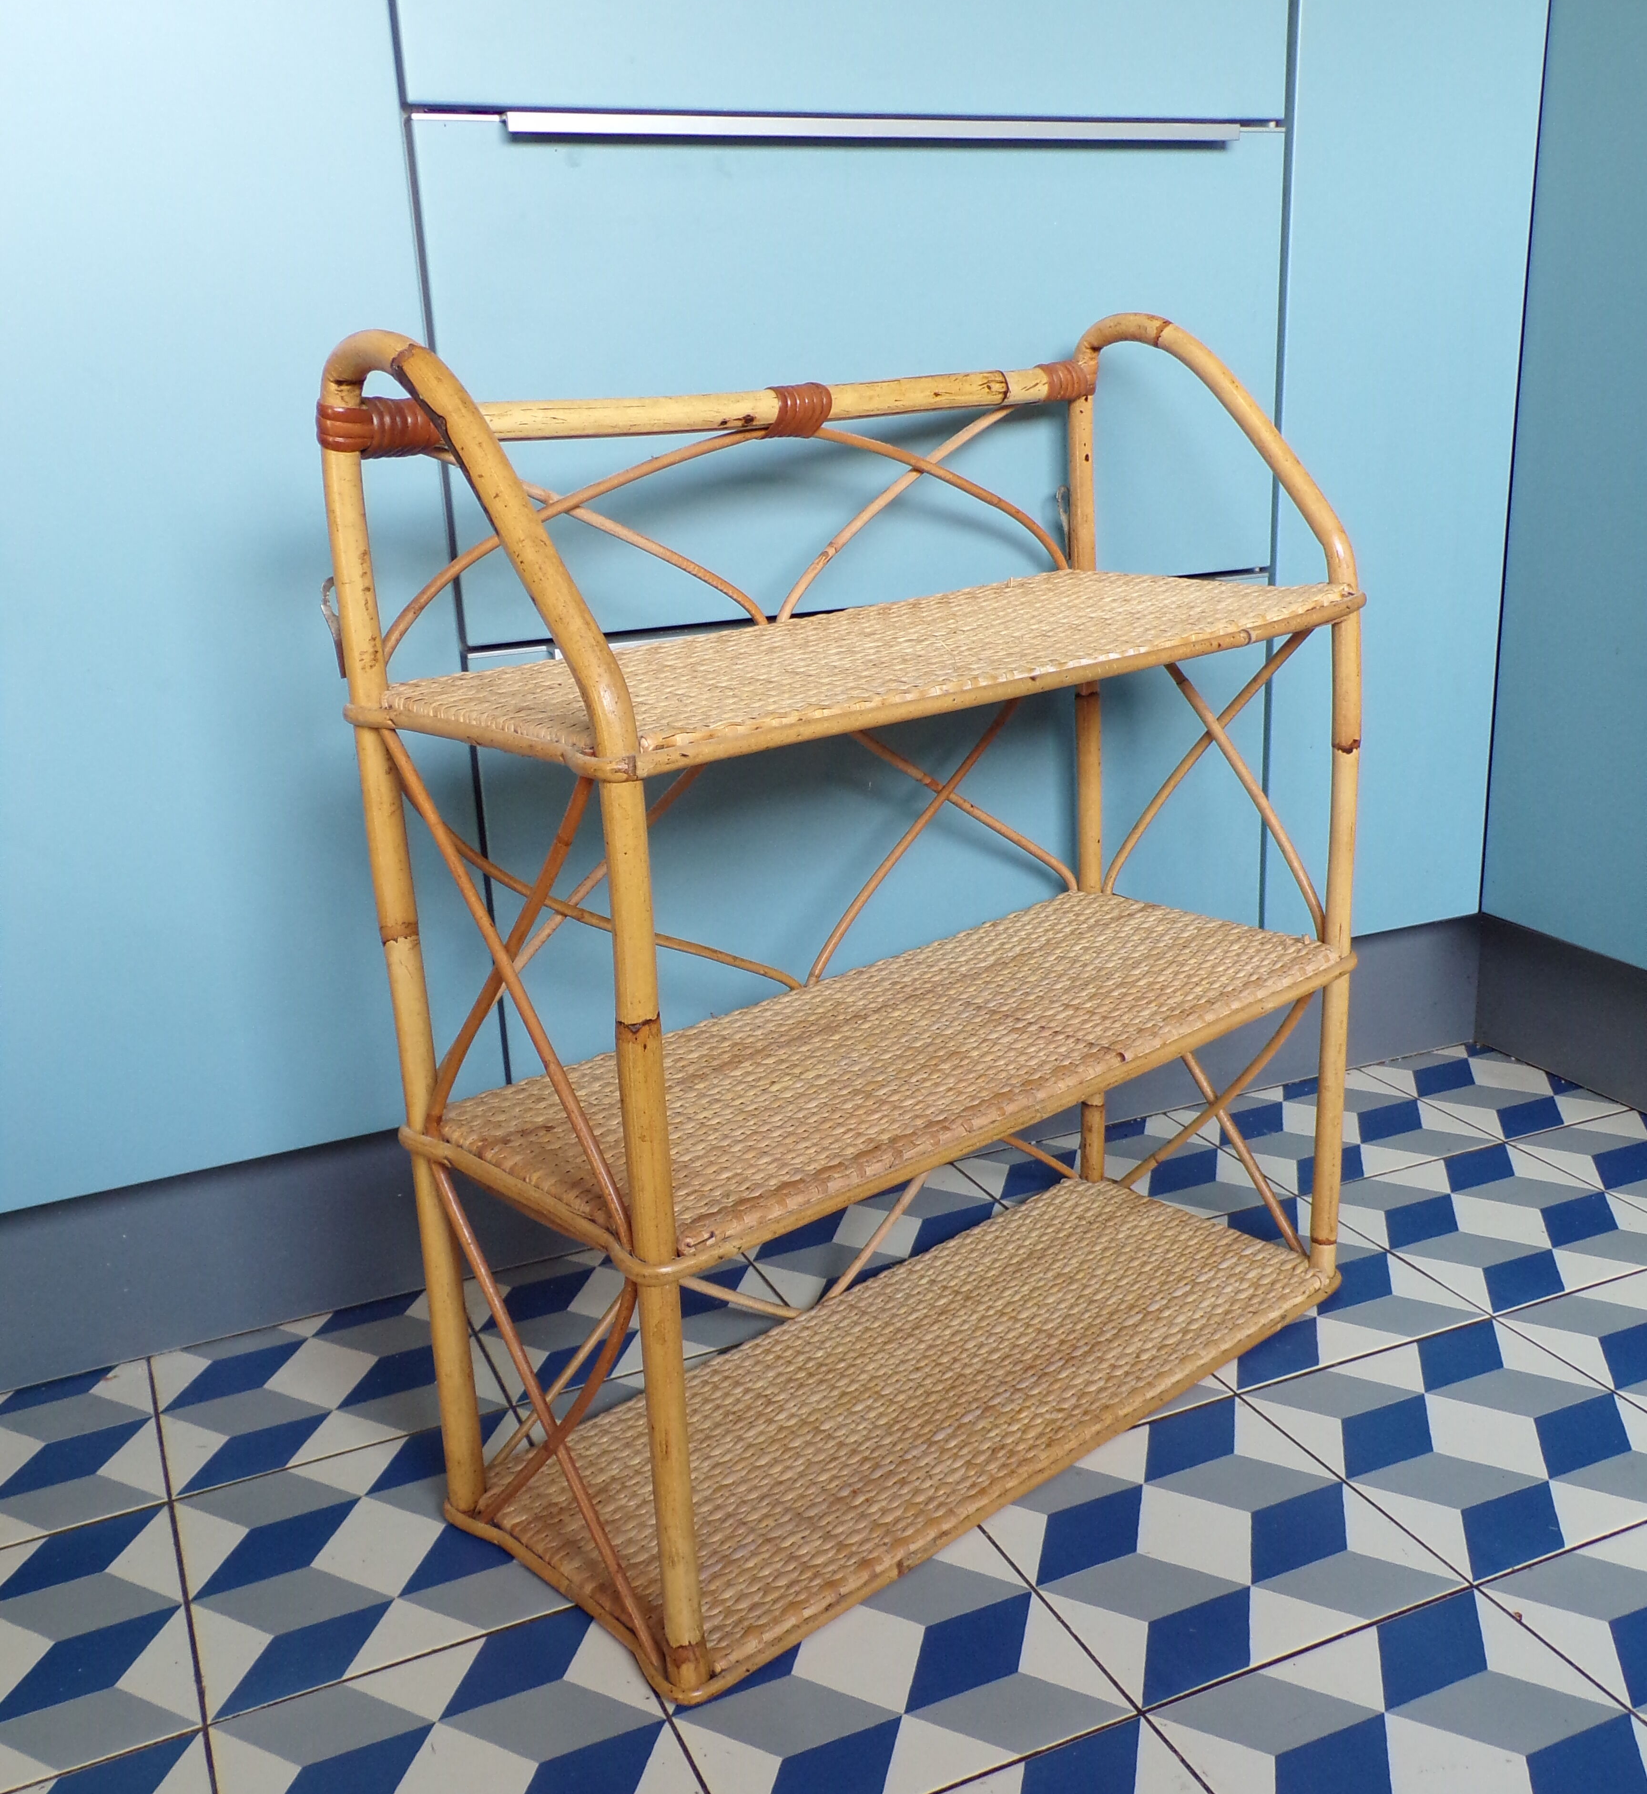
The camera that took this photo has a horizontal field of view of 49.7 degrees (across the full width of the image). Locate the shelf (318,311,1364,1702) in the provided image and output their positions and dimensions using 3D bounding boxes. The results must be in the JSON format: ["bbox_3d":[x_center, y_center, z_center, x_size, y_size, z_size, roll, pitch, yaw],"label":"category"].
[{"bbox_3d":[0.055,0.003,1.004,0.562,0.637,0.228,-17,22,-39],"label":"shelf"}]

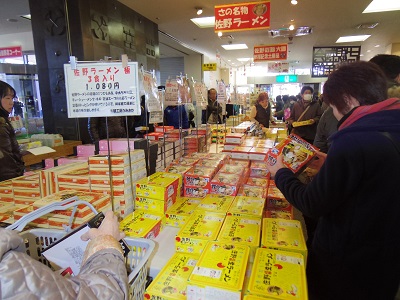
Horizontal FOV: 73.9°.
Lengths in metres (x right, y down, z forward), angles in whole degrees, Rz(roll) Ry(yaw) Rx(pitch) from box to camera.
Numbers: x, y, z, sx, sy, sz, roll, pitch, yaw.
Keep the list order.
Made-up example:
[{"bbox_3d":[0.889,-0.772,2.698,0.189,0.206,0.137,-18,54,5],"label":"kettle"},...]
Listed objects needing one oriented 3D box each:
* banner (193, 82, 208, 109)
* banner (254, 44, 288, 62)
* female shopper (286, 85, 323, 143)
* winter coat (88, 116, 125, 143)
[{"bbox_3d":[0.006,-0.670,3.300,0.200,0.310,0.020,1,11,3],"label":"banner"},{"bbox_3d":[1.506,-2.040,5.600,0.680,0.315,0.020,0,11,15],"label":"banner"},{"bbox_3d":[1.555,-0.145,3.980,0.500,1.570,0.360,4,11,19],"label":"female shopper"},{"bbox_3d":[-1.134,-0.230,3.260,0.500,0.680,0.320,-6,12,-27],"label":"winter coat"}]

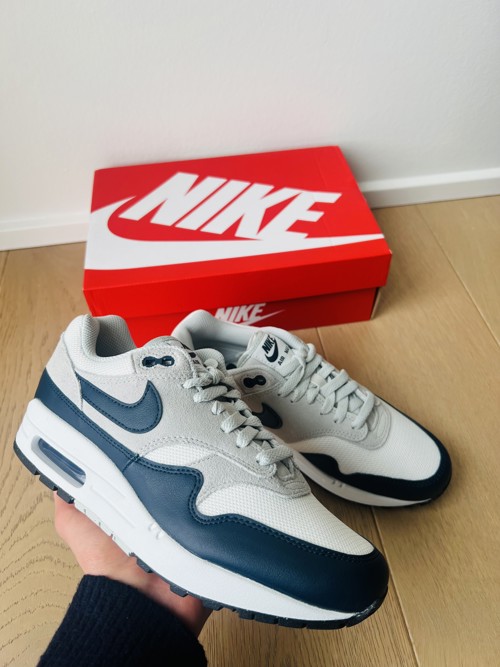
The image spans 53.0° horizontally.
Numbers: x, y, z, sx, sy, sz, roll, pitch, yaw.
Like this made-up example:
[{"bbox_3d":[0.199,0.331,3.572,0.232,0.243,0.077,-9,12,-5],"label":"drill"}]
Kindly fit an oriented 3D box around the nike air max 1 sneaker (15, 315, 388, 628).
[{"bbox_3d":[-0.036,0.077,0.350,0.293,0.108,0.126,16,84,26],"label":"nike air max 1 sneaker"}]

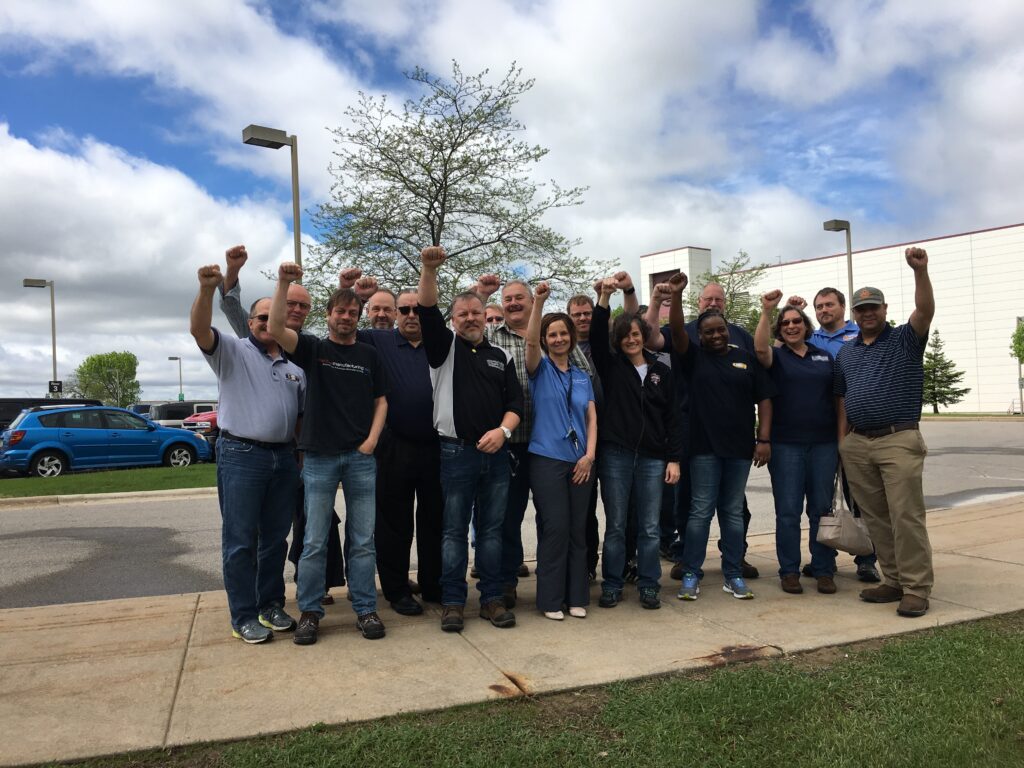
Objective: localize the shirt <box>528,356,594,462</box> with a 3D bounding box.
[{"bbox_3d":[0.272,0.135,4.720,0.380,0.590,0.260,-2,-1,-6],"label":"shirt"}]

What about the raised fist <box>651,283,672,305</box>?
[{"bbox_3d":[0.928,-0.551,5.220,0.110,0.120,0.100,-2,-1,8],"label":"raised fist"}]

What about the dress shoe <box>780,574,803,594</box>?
[{"bbox_3d":[1.649,1.165,5.112,0.105,0.110,0.270,-2,-1,10],"label":"dress shoe"}]

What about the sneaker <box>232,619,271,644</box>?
[{"bbox_3d":[-1.360,1.288,4.491,0.290,0.110,0.110,-3,-1,35],"label":"sneaker"}]

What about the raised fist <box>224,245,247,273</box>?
[{"bbox_3d":[-1.558,-0.712,4.850,0.110,0.125,0.100,-2,-1,-14],"label":"raised fist"}]

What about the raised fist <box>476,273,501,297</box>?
[{"bbox_3d":[-0.127,-0.547,4.720,0.115,0.120,0.100,-2,-1,-8],"label":"raised fist"}]

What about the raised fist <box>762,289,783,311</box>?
[{"bbox_3d":[1.451,-0.471,4.780,0.105,0.108,0.090,8,9,8],"label":"raised fist"}]

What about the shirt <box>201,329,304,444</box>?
[{"bbox_3d":[-1.388,0.013,4.590,0.530,0.630,0.360,-1,-1,-45],"label":"shirt"}]

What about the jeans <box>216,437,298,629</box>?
[{"bbox_3d":[-1.356,0.779,4.570,0.340,1.010,0.400,-3,-1,44],"label":"jeans"}]

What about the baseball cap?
[{"bbox_3d":[1.861,-0.450,4.490,0.175,0.130,0.250,-3,-1,38],"label":"baseball cap"}]

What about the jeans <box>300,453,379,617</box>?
[{"bbox_3d":[-0.928,0.751,4.600,0.410,0.930,0.300,-2,-1,-11],"label":"jeans"}]

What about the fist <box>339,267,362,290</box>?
[{"bbox_3d":[-0.900,-0.591,4.780,0.112,0.110,0.095,12,12,0],"label":"fist"}]

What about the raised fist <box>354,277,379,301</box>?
[{"bbox_3d":[-0.790,-0.521,4.660,0.115,0.120,0.100,-2,-1,-12],"label":"raised fist"}]

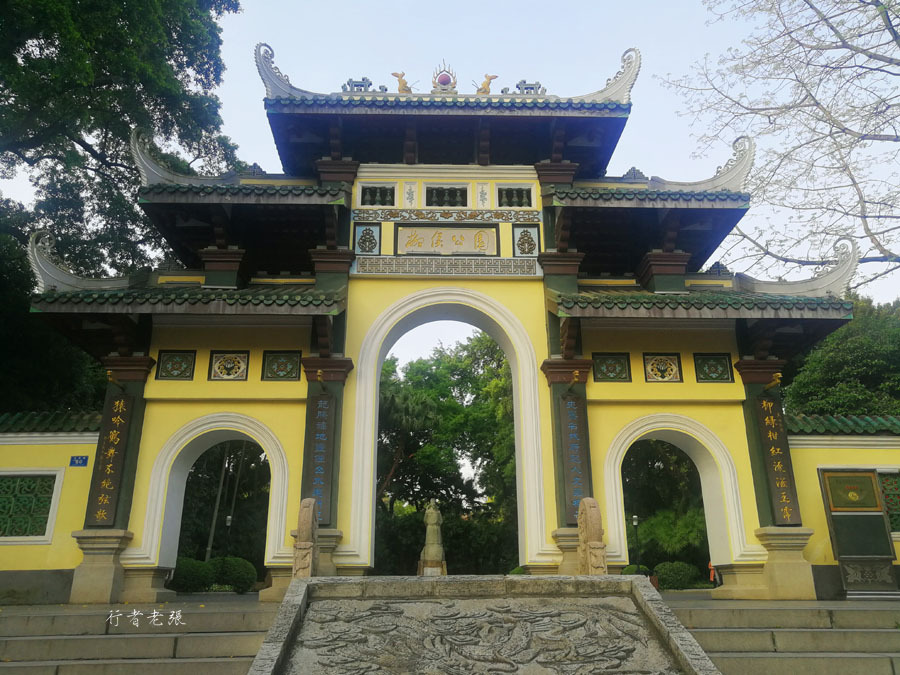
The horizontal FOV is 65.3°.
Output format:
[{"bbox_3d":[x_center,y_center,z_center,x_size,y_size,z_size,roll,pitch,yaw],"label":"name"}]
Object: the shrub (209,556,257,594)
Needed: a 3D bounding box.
[{"bbox_3d":[-3.646,3.995,11.793,0.808,0.603,0.808,0,-20,-1],"label":"shrub"}]

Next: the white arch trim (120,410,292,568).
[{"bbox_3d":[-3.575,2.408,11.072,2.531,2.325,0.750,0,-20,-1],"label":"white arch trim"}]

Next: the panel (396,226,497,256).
[{"bbox_3d":[-0.054,-1.783,13.124,1.886,0.595,0.100,0,-20,-2],"label":"panel"}]

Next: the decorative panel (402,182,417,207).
[{"bbox_3d":[-0.645,-2.346,11.626,0.227,0.505,0.060,0,-19,-2],"label":"decorative panel"}]

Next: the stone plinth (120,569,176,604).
[{"bbox_3d":[-4.285,3.501,9.930,0.610,0.449,0.840,0,-19,-2],"label":"stone plinth"}]

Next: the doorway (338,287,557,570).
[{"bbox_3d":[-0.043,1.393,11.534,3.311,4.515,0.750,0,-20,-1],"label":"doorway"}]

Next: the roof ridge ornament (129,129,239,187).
[{"bbox_3d":[-4.621,-3.115,12.176,1.897,1.169,0.200,0,-19,-2],"label":"roof ridge ornament"}]

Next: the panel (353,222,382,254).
[{"bbox_3d":[-1.320,-1.588,11.350,0.428,0.568,0.070,0,-19,-2],"label":"panel"}]

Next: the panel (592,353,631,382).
[{"bbox_3d":[2.847,0.536,12.386,0.665,0.535,0.100,0,-20,-2],"label":"panel"}]

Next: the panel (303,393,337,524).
[{"bbox_3d":[-1.839,1.708,9.900,0.369,1.790,0.060,0,-19,-2],"label":"panel"}]

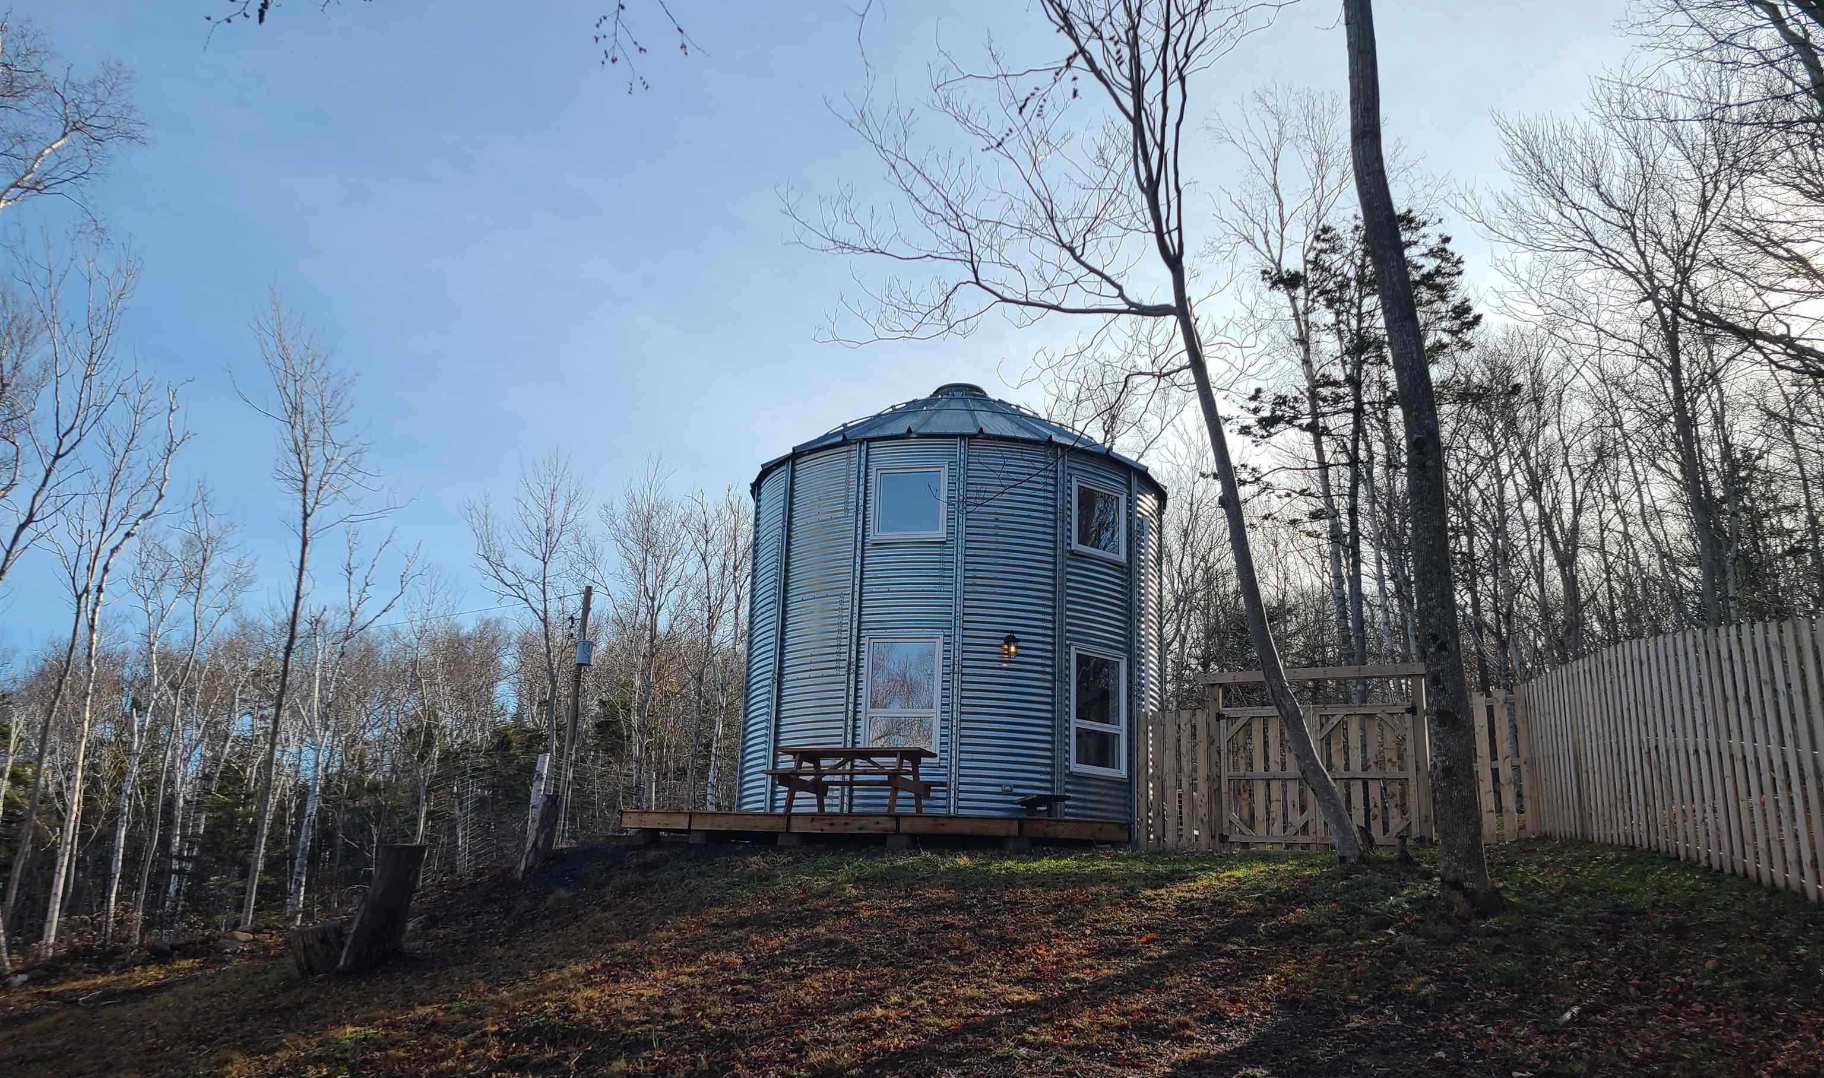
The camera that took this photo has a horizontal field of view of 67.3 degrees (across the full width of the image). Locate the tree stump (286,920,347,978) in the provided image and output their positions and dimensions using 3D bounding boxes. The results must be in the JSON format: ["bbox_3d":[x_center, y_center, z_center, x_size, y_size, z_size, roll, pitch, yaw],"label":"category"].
[{"bbox_3d":[-6.018,4.138,13.869,0.600,0.550,0.600,7,-15,-21],"label":"tree stump"}]

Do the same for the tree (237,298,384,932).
[{"bbox_3d":[-10.039,0.928,22.011,2.700,10.300,2.600,8,-15,-24],"label":"tree"}]

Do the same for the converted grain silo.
[{"bbox_3d":[0.688,1.154,21.607,6.600,7.350,6.600,3,-14,-3],"label":"converted grain silo"}]

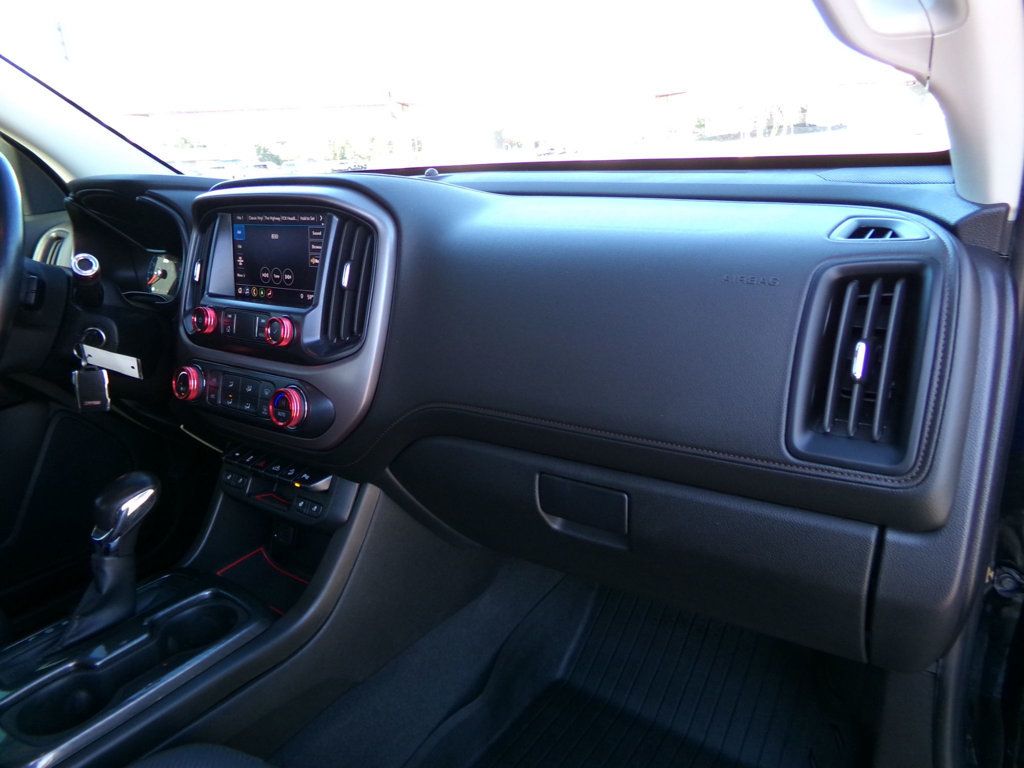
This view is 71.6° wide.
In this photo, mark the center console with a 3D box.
[{"bbox_3d":[-0.292,-0.089,0.845,0.365,0.280,0.090,9,7,33],"label":"center console"}]

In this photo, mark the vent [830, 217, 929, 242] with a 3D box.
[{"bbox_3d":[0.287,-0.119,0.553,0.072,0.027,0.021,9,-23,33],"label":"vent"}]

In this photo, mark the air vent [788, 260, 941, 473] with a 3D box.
[{"bbox_3d":[0.274,-0.015,0.557,0.092,0.160,0.045,11,6,37],"label":"air vent"}]

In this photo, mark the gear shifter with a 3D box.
[{"bbox_3d":[-0.455,0.187,0.790,0.052,0.155,0.110,9,8,33],"label":"gear shifter"}]

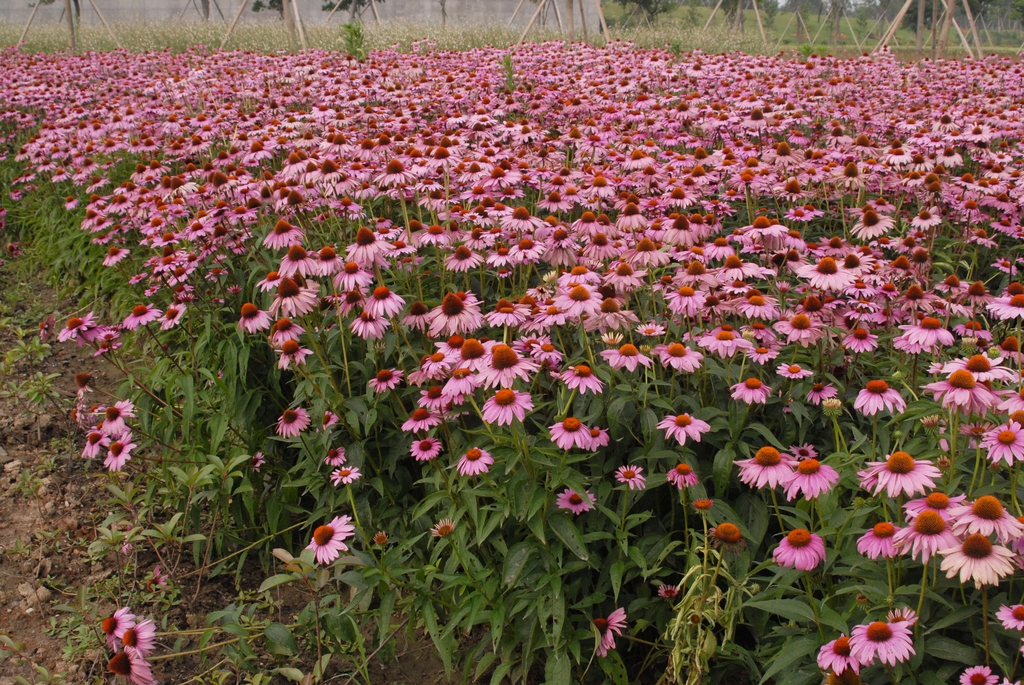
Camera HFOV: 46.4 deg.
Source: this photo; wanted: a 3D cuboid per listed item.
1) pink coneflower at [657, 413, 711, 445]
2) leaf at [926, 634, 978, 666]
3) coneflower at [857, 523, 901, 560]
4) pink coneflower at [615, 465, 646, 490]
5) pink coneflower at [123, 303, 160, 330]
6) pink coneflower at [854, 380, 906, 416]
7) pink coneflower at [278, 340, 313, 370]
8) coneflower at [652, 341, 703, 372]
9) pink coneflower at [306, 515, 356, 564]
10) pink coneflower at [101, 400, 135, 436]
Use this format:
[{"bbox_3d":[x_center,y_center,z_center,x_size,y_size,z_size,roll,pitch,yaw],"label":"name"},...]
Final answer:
[{"bbox_3d":[0.301,0.147,2.100,0.094,0.035,0.092,0,22,0],"label":"pink coneflower"},{"bbox_3d":[0.606,0.425,1.650,0.085,0.022,0.048,19,41,5],"label":"leaf"},{"bbox_3d":[0.578,0.303,1.870,0.073,0.041,0.073,7,22,18],"label":"coneflower"},{"bbox_3d":[0.192,0.211,1.920,0.052,0.024,0.052,0,39,0],"label":"pink coneflower"},{"bbox_3d":[-0.859,-0.062,2.750,0.087,0.044,0.087,-21,19,-16],"label":"pink coneflower"},{"bbox_3d":[0.632,0.092,2.050,0.089,0.046,0.089,5,16,17],"label":"pink coneflower"},{"bbox_3d":[-0.468,0.022,2.550,0.077,0.053,0.077,-13,16,-10],"label":"pink coneflower"},{"bbox_3d":[0.305,0.023,2.200,0.092,0.039,0.092,6,19,8],"label":"coneflower"},{"bbox_3d":[-0.276,0.283,1.750,0.038,0.085,0.085,38,0,-40],"label":"pink coneflower"},{"bbox_3d":[-0.914,0.168,2.750,0.080,0.047,0.078,-24,47,7],"label":"pink coneflower"}]

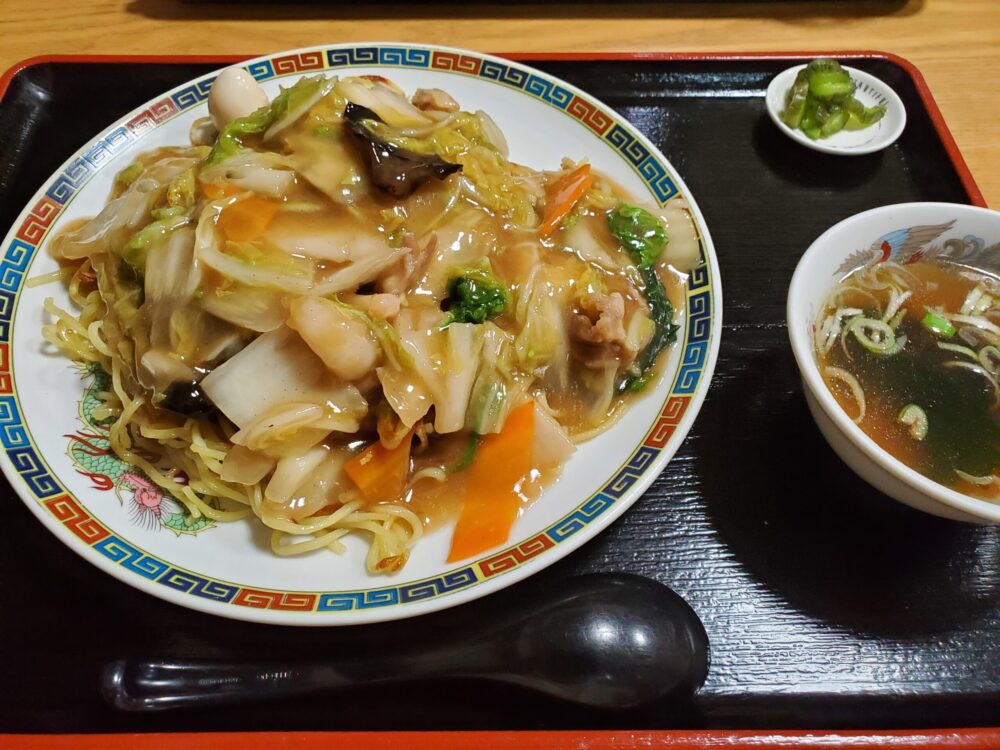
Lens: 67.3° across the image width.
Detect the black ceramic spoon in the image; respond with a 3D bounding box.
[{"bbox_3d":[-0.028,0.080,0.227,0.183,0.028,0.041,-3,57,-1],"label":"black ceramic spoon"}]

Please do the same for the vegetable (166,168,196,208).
[{"bbox_3d":[-0.124,-0.073,0.292,0.011,0.009,0.013,0,57,0],"label":"vegetable"}]

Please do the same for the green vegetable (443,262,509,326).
[{"bbox_3d":[-0.008,-0.027,0.253,0.021,0.016,0.020,0,57,0],"label":"green vegetable"}]

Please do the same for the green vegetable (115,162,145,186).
[{"bbox_3d":[-0.153,-0.083,0.310,0.011,0.007,0.009,0,57,0],"label":"green vegetable"}]

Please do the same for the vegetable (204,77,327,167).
[{"bbox_3d":[-0.095,-0.103,0.305,0.049,0.024,0.029,-21,60,-13],"label":"vegetable"}]

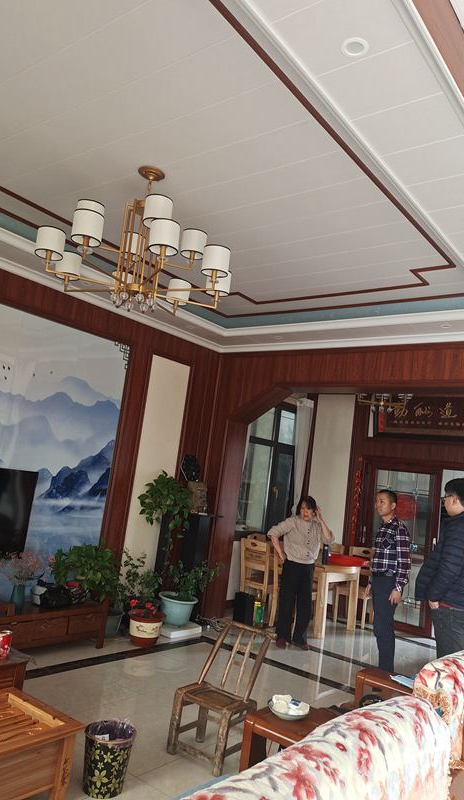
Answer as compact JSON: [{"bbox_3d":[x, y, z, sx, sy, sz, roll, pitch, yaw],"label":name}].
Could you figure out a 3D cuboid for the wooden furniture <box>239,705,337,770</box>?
[{"bbox_3d":[0.361,1.703,2.463,0.550,0.570,0.400,1,-10,39],"label":"wooden furniture"}]

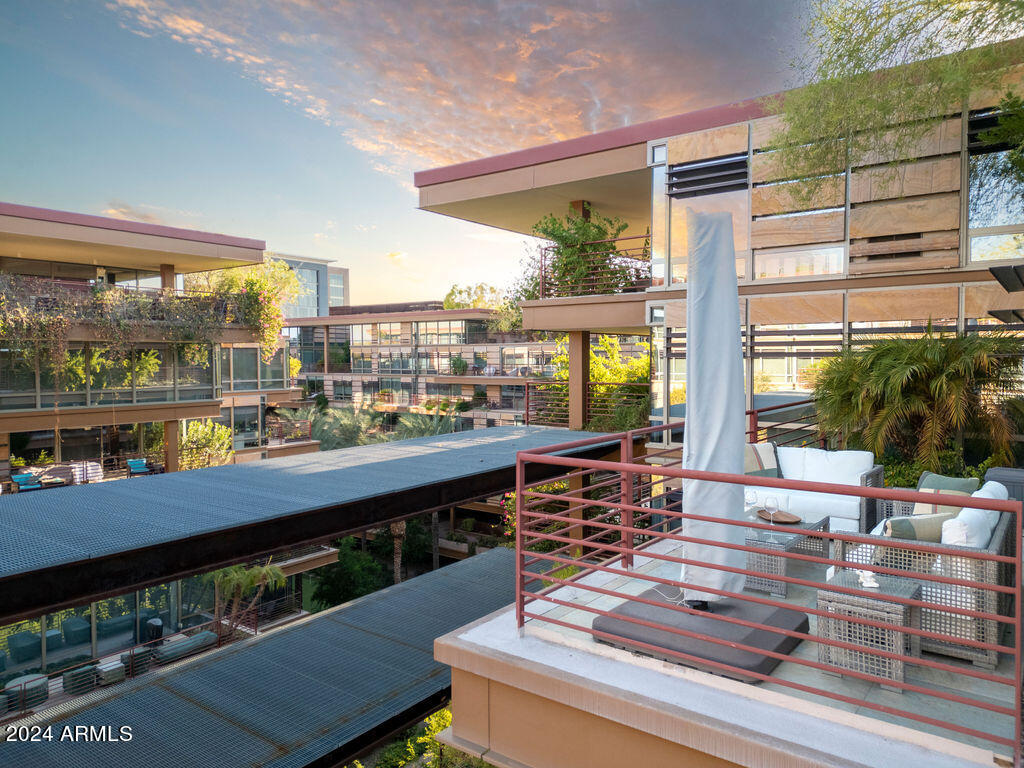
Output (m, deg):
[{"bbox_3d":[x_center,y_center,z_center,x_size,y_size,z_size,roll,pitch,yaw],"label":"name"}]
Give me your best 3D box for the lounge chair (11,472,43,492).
[{"bbox_3d":[-16.540,3.470,24.210,0.800,0.800,0.700,2,3,37],"label":"lounge chair"}]

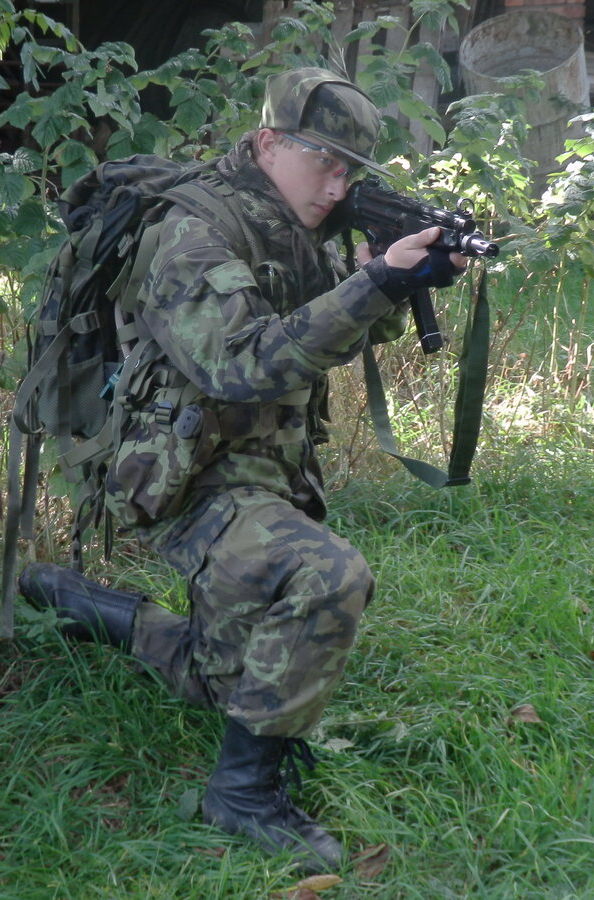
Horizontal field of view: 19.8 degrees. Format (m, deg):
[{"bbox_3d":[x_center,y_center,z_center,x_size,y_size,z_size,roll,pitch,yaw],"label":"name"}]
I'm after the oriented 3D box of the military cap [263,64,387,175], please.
[{"bbox_3d":[0.056,-0.504,2.600,0.260,0.130,0.180,22,0,35],"label":"military cap"}]

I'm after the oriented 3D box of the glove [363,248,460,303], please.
[{"bbox_3d":[0.167,-0.255,2.480,0.130,0.080,0.090,21,23,30],"label":"glove"}]

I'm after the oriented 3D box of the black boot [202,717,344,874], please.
[{"bbox_3d":[-0.051,0.548,2.860,0.285,0.250,0.108,12,23,30],"label":"black boot"}]

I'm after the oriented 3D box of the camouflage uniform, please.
[{"bbox_3d":[-0.075,0.036,2.913,0.750,1.120,0.560,13,24,33],"label":"camouflage uniform"}]

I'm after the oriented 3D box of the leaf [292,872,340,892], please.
[{"bbox_3d":[0.033,0.698,2.740,0.075,0.015,0.035,-3,20,-9],"label":"leaf"}]

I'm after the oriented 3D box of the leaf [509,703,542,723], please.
[{"bbox_3d":[0.438,0.505,3.255,0.060,0.025,0.050,0,20,0],"label":"leaf"}]

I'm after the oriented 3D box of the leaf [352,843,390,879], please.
[{"bbox_3d":[0.120,0.673,2.785,0.060,0.030,0.055,0,20,0],"label":"leaf"}]

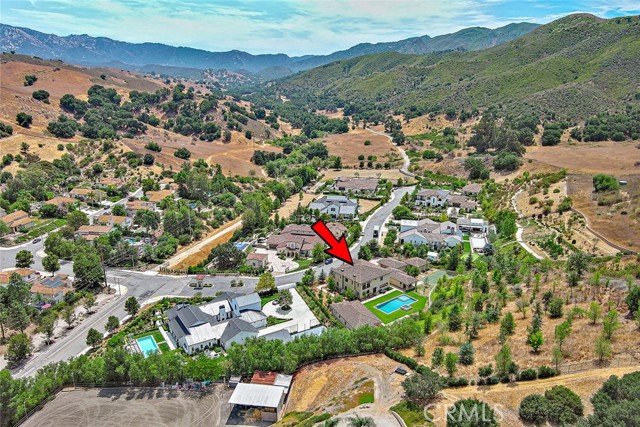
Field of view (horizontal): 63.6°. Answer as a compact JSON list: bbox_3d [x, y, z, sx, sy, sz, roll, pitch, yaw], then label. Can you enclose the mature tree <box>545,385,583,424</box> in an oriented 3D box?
[{"bbox_3d":[52.611,40.996,111.072,7.402,7.522,7.402,0,17,0],"label":"mature tree"}]

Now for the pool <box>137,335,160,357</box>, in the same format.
[{"bbox_3d":[-51.592,40.782,156.247,4.600,1.000,12.000,-10,20,-29],"label":"pool"}]

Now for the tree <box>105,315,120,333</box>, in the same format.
[{"bbox_3d":[-64.360,34.120,159.920,4.810,5.240,4.810,0,17,0],"label":"tree"}]

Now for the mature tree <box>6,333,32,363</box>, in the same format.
[{"bbox_3d":[-87.464,38.949,149.902,6.741,8.281,6.741,0,17,0],"label":"mature tree"}]

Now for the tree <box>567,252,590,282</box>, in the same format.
[{"bbox_3d":[86.800,17.800,173.140,7.820,10.480,7.820,0,17,0],"label":"tree"}]

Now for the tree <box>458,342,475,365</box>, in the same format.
[{"bbox_3d":[37.790,36.110,132.990,4.000,5.550,4.000,0,17,0],"label":"tree"}]

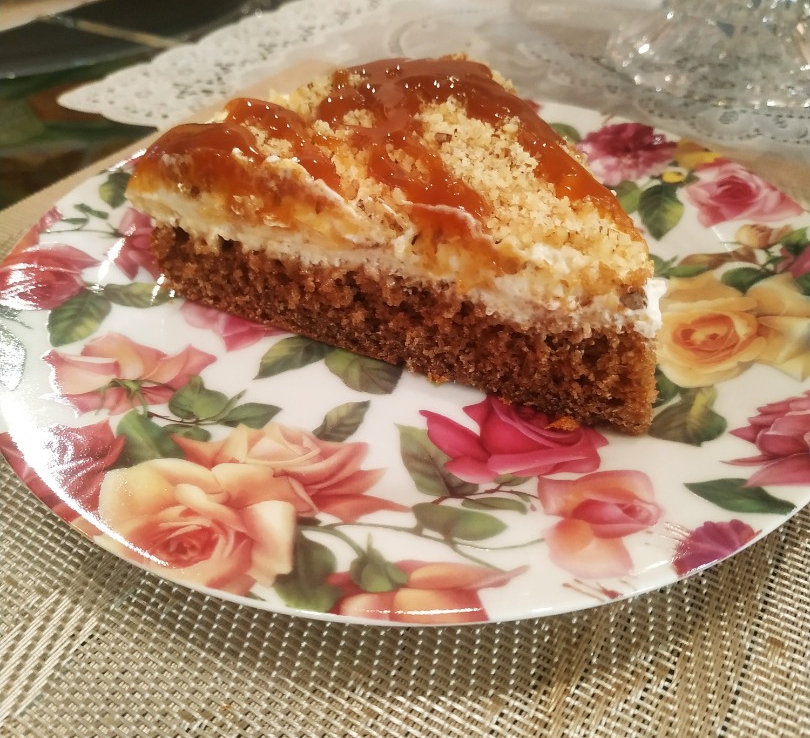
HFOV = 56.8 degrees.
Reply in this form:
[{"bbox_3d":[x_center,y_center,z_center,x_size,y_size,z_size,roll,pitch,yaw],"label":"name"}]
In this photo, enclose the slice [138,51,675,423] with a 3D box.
[{"bbox_3d":[0.011,-0.031,0.173,0.103,0.040,0.117,-28,47,-28],"label":"slice"}]

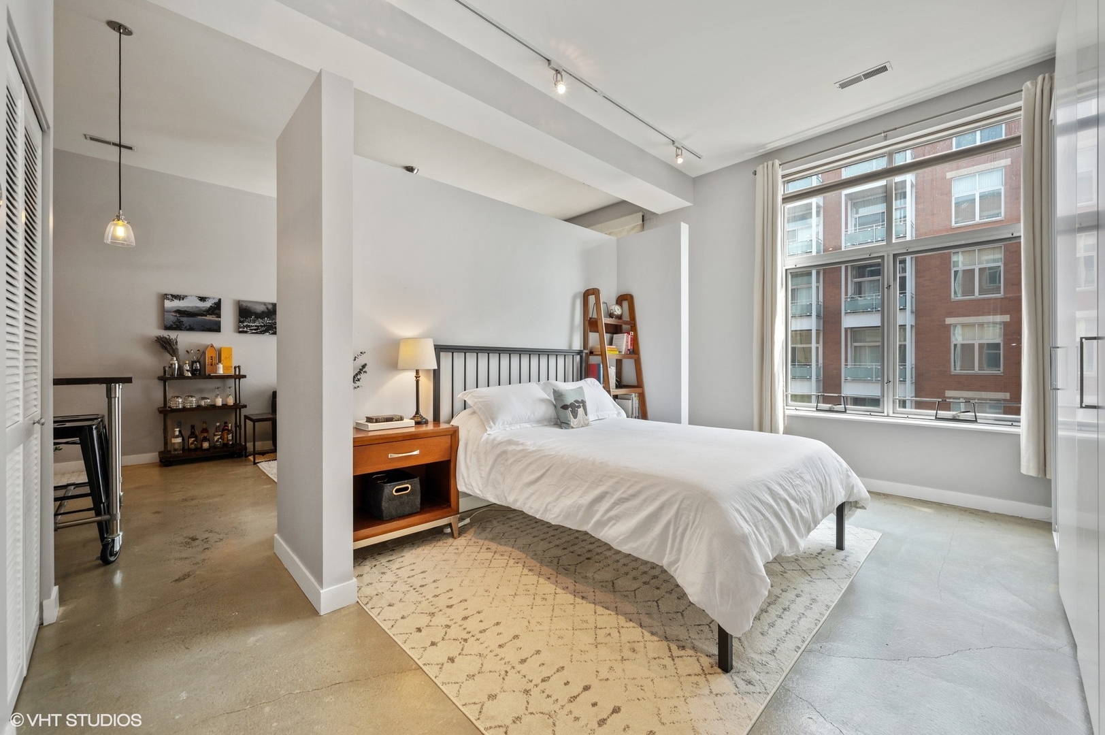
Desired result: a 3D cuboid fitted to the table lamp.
[{"bbox_3d":[-0.884,0.094,2.819,0.263,0.558,0.263,0,0,-43],"label":"table lamp"}]

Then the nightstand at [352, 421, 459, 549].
[{"bbox_3d":[-0.976,0.726,2.622,0.701,0.708,0.385,0,0,-43],"label":"nightstand"}]

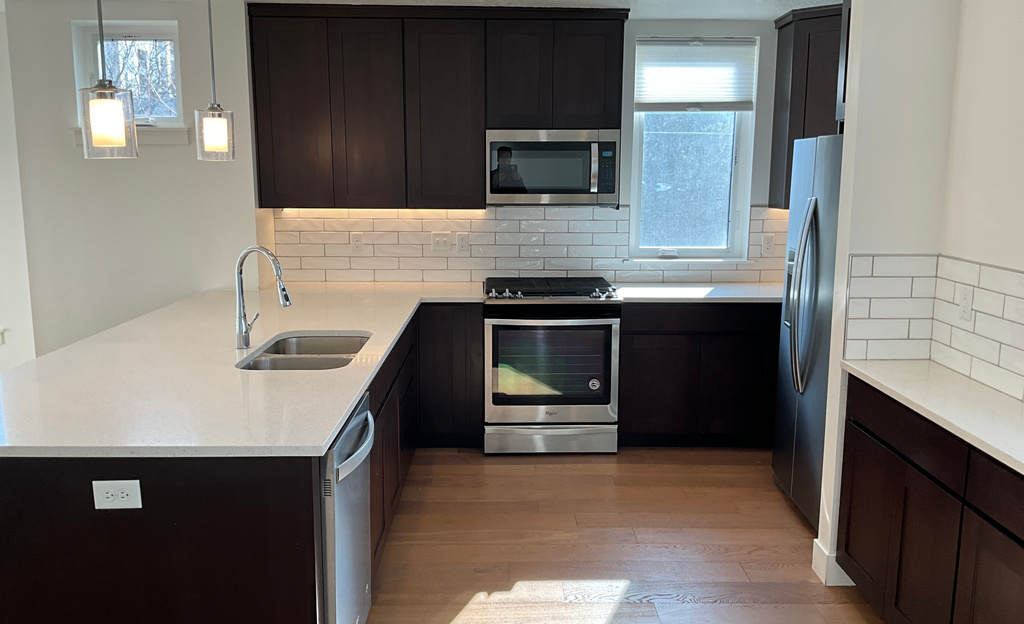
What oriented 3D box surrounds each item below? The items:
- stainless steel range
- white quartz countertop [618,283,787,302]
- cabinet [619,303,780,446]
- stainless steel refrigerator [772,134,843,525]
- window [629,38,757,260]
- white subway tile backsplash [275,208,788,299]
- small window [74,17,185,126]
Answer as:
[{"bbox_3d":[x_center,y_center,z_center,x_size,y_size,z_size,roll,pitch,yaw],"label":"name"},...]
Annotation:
[{"bbox_3d":[0.227,0.311,5.153,0.762,0.945,0.690,0,10,0],"label":"stainless steel range"},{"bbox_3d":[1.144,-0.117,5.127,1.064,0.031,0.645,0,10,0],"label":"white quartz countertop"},{"bbox_3d":[1.078,0.333,5.211,0.934,0.885,0.620,0,10,0],"label":"cabinet"},{"bbox_3d":[1.717,0.102,3.936,0.800,1.775,0.910,0,10,0],"label":"stainless steel refrigerator"},{"bbox_3d":[1.123,-1.006,5.349,0.753,1.348,0.105,0,10,0],"label":"window"},{"bbox_3d":[0.151,-0.421,5.393,3.290,0.495,0.016,0,10,0],"label":"white subway tile backsplash"},{"bbox_3d":[-2.188,-1.362,4.944,0.603,0.593,0.115,0,10,0],"label":"small window"}]

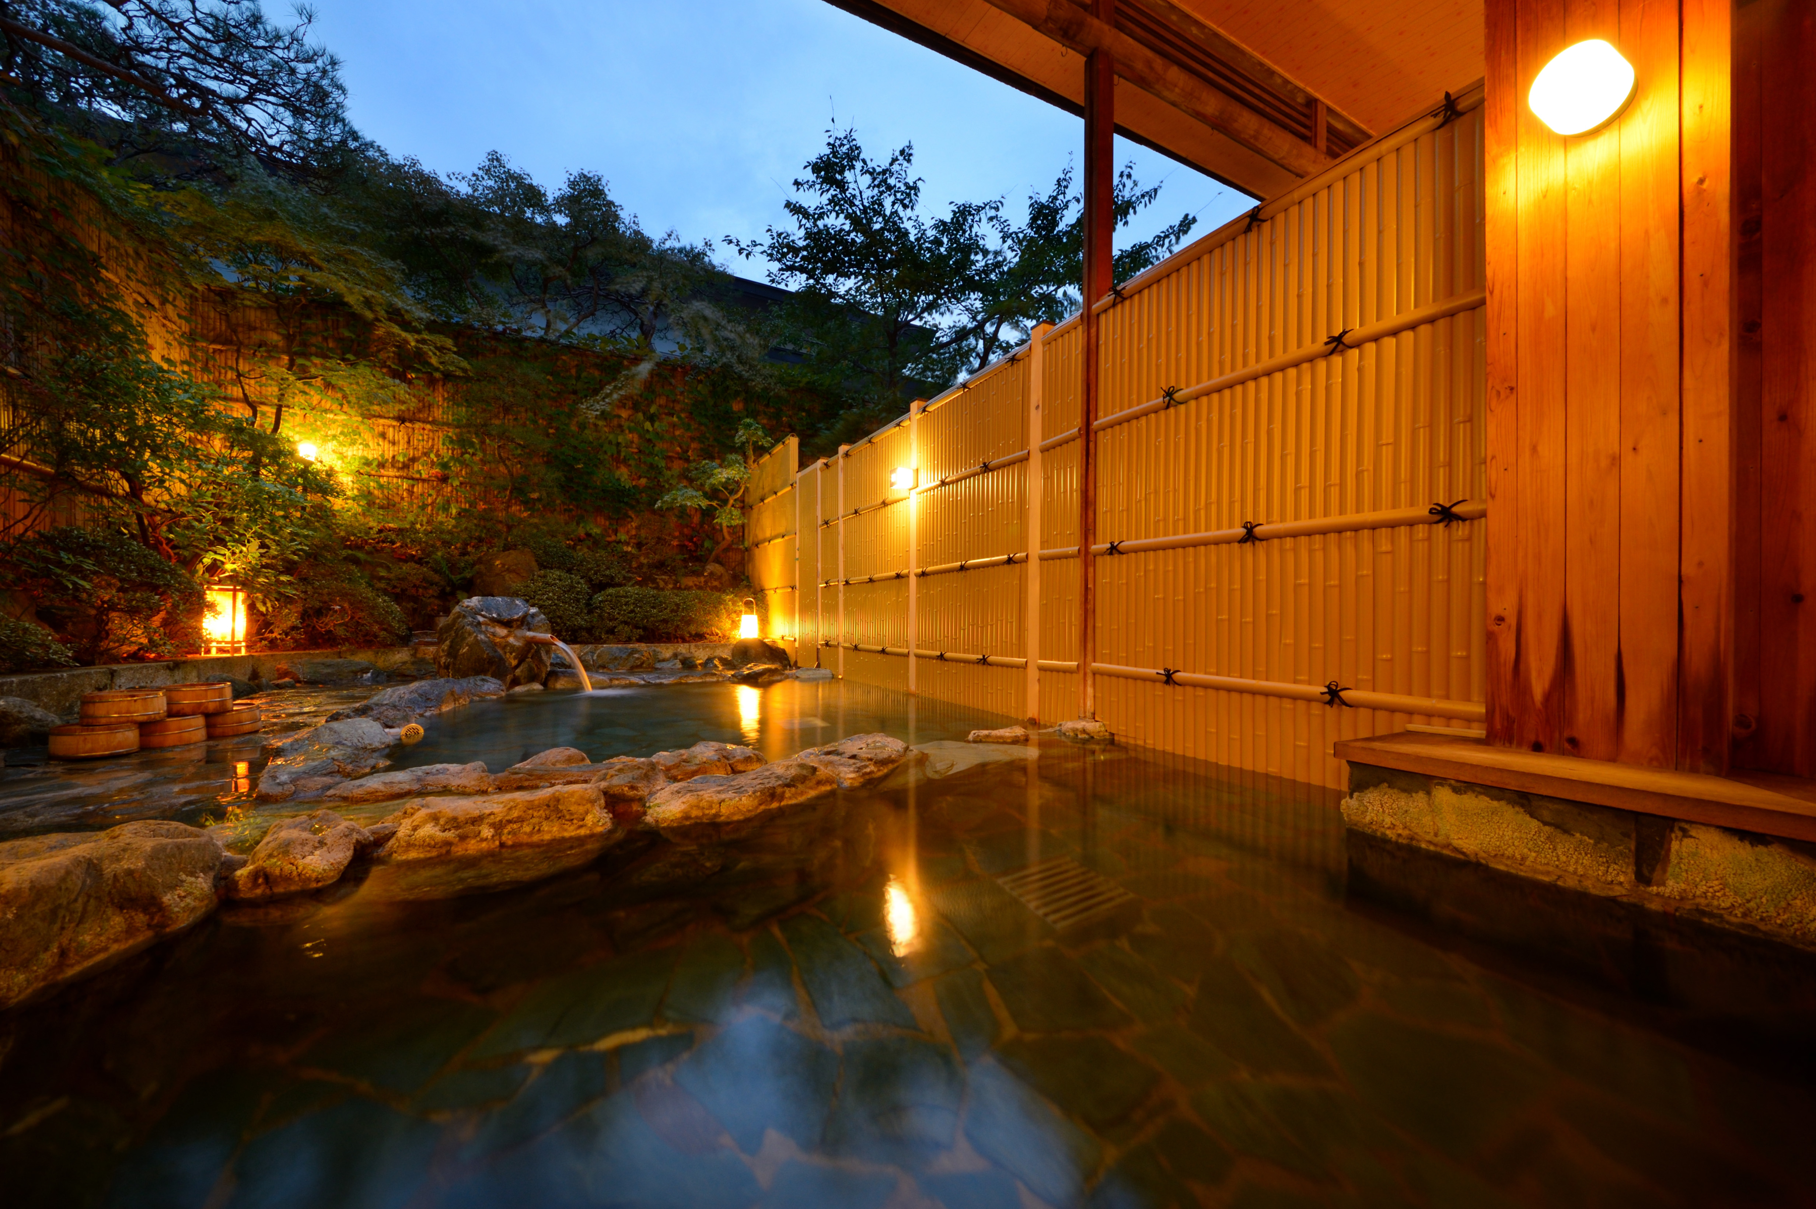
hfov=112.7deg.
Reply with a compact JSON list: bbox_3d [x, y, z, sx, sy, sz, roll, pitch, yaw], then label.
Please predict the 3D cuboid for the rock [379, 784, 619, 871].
[{"bbox_3d":[-1.065,0.595,1.630,0.530,0.175,0.240,0,-1,-18],"label":"rock"}]

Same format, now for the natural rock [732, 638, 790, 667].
[{"bbox_3d":[-1.530,0.519,6.250,0.620,0.290,0.450,1,-1,-11],"label":"natural rock"}]

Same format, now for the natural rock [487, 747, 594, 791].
[{"bbox_3d":[-1.430,0.622,2.360,0.370,0.140,0.280,1,-1,-11],"label":"natural rock"}]

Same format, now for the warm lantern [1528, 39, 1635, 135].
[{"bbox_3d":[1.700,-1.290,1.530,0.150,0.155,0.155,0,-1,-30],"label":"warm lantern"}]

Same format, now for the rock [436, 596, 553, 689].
[{"bbox_3d":[-3.520,0.323,5.220,0.860,0.780,0.720,1,-1,-34],"label":"rock"}]

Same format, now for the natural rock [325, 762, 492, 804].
[{"bbox_3d":[-1.700,0.610,2.100,0.460,0.120,0.190,0,-1,-16],"label":"natural rock"}]

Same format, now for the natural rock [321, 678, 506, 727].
[{"bbox_3d":[-3.100,0.599,3.920,0.420,0.210,1.200,1,-1,-5],"label":"natural rock"}]

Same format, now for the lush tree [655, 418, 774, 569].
[{"bbox_3d":[-2.670,-1.521,8.300,1.550,2.000,1.200,1,-1,-17],"label":"lush tree"}]

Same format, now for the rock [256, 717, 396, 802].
[{"bbox_3d":[-2.220,0.578,2.370,0.310,0.210,0.720,0,-1,-27],"label":"rock"}]

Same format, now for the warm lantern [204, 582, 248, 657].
[{"bbox_3d":[-5.150,0.124,4.550,0.155,0.540,0.155,1,-1,-29],"label":"warm lantern"}]

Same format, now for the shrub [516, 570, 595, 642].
[{"bbox_3d":[-3.740,0.025,6.420,0.720,0.770,0.680,1,-1,-34],"label":"shrub"}]

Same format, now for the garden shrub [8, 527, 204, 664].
[{"bbox_3d":[-5.220,-0.049,4.020,0.720,0.890,0.820,0,-1,-30],"label":"garden shrub"}]

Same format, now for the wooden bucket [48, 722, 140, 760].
[{"bbox_3d":[-3.449,0.583,2.567,0.230,0.110,0.230,1,-1,0],"label":"wooden bucket"}]

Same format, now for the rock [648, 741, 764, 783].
[{"bbox_3d":[-0.785,0.608,2.360,0.410,0.150,0.200,0,-1,-19],"label":"rock"}]

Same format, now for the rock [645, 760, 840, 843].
[{"bbox_3d":[-0.510,0.617,1.940,0.610,0.180,0.250,0,-1,-30],"label":"rock"}]

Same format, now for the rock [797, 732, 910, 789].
[{"bbox_3d":[-0.230,0.636,2.570,0.260,0.150,0.560,0,-1,28],"label":"rock"}]

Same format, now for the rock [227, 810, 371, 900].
[{"bbox_3d":[-1.500,0.599,1.530,0.270,0.150,0.230,1,-1,-37],"label":"rock"}]

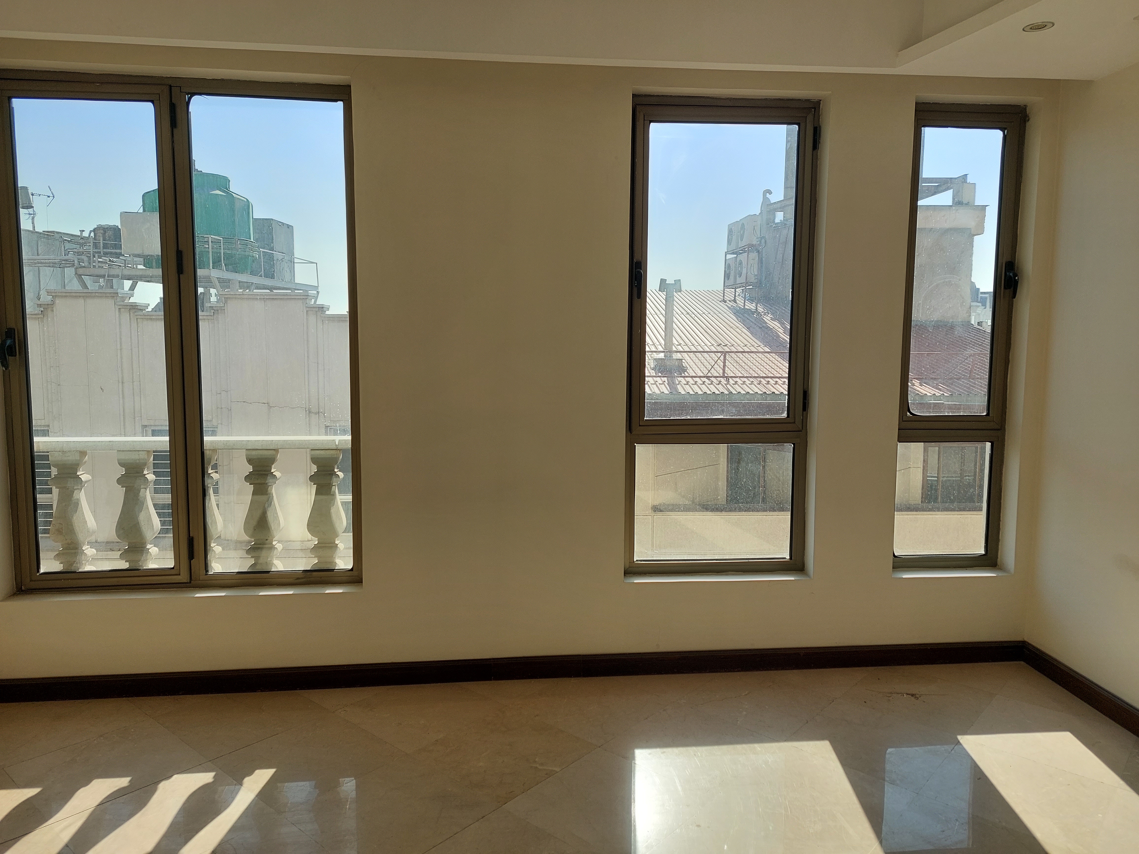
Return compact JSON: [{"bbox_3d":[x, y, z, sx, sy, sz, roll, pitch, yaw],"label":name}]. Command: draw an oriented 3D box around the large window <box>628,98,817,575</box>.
[{"bbox_3d":[0.667,-0.383,3.587,0.863,2.133,0.090,0,6,-6],"label":"large window"}]

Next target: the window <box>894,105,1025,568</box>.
[{"bbox_3d":[1.771,-0.389,3.704,0.588,2.133,0.090,0,6,-6],"label":"window"}]

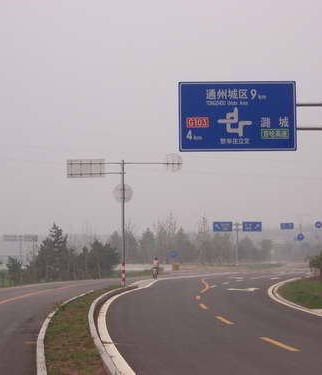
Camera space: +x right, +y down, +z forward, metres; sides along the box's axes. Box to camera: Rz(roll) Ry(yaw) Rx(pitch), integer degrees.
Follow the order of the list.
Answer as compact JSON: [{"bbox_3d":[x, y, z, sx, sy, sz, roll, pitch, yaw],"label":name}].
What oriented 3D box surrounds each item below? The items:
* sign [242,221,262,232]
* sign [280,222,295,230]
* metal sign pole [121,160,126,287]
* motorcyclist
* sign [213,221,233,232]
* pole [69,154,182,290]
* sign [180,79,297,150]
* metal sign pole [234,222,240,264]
[{"bbox_3d":[14.465,6.301,203.000,3.000,1.550,0.150,0,-3,0],"label":"sign"},{"bbox_3d":[18.500,5.704,188.000,2.000,0.970,0.120,0,-3,0],"label":"sign"},{"bbox_3d":[-1.988,1.918,68.500,0.180,6.700,0.180,0,-3,0],"label":"metal sign pole"},{"bbox_3d":[-0.391,5.882,93.000,0.620,1.600,1.800,0,-3,0],"label":"motorcyclist"},{"bbox_3d":[9.807,6.301,203.000,3.000,1.550,0.150,0,-3,0],"label":"sign"},{"bbox_3d":[-1.918,1.758,68.500,6.150,7.050,0.300,0,-3,0],"label":"pole"},{"bbox_3d":[2.681,-2.462,44.700,4.070,2.420,0.120,0,-3,-3],"label":"sign"},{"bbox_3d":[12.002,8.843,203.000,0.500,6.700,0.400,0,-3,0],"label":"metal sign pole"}]

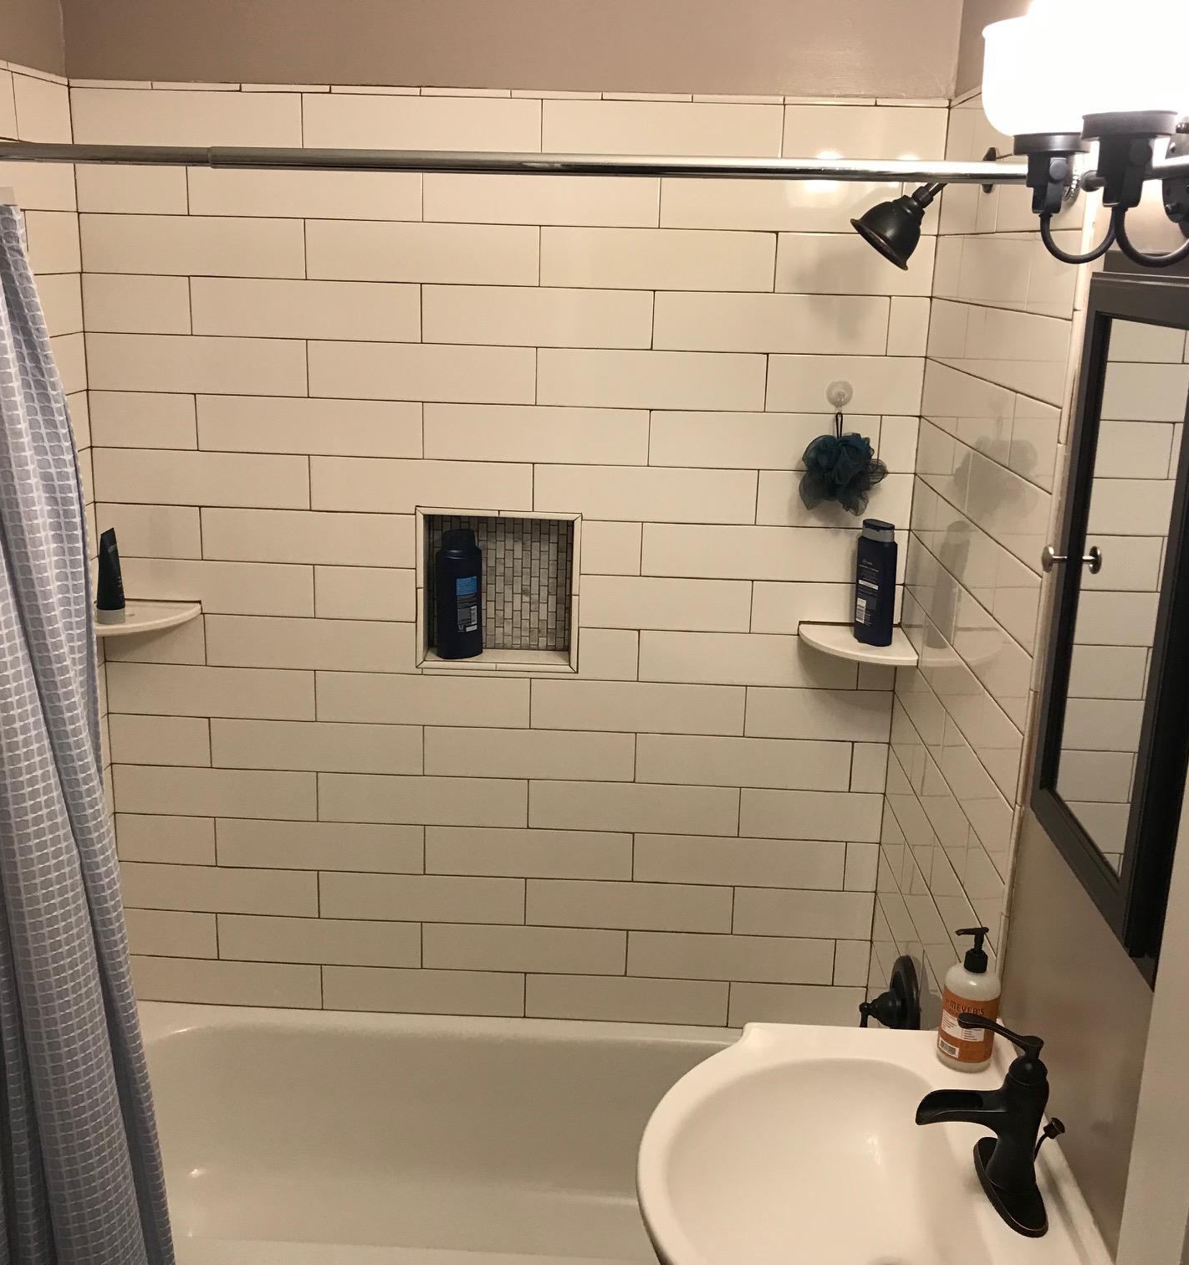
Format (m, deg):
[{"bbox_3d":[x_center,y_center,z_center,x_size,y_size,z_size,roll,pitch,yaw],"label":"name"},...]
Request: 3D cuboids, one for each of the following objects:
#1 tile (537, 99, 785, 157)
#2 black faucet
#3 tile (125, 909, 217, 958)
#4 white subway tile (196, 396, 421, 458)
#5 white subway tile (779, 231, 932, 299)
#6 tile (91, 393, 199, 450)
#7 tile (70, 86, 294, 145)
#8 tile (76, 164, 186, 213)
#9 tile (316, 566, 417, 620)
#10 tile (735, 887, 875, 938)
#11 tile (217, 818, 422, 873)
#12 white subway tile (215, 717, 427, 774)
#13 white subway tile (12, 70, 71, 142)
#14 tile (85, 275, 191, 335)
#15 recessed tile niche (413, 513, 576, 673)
[{"bbox_3d":[0.115,-0.843,2.317,0.406,0.101,0.010,2,15,1],"label":"tile"},{"bbox_3d":[0.429,0.506,1.472,0.163,0.205,0.163,2,15,1],"label":"black faucet"},{"bbox_3d":[-0.845,0.603,2.728,0.189,0.100,0.010,2,15,1],"label":"tile"},{"bbox_3d":[-0.512,-0.371,2.460,0.406,0.101,0.010,2,15,1],"label":"white subway tile"},{"bbox_3d":[0.454,-0.640,2.373,0.273,0.101,0.009,2,15,1],"label":"white subway tile"},{"bbox_3d":[-0.813,-0.383,2.466,0.194,0.100,0.009,2,15,1],"label":"tile"},{"bbox_3d":[-0.700,-0.877,2.345,0.399,0.101,0.009,2,15,1],"label":"tile"},{"bbox_3d":[-0.804,-0.781,2.373,0.193,0.101,0.009,2,15,1],"label":"tile"},{"bbox_3d":[-0.426,-0.073,2.536,0.190,0.100,0.010,2,15,1],"label":"tile"},{"bbox_3d":[0.412,0.552,2.687,0.275,0.101,0.009,2,15,1],"label":"tile"},{"bbox_3d":[-0.537,0.416,2.664,0.406,0.101,0.010,2,15,1],"label":"tile"},{"bbox_3d":[-0.531,0.218,2.612,0.406,0.101,0.010,2,15,1],"label":"white subway tile"},{"bbox_3d":[-0.903,-0.850,2.229,0.009,0.100,0.218,2,16,1],"label":"white subway tile"},{"bbox_3d":[-0.808,-0.582,2.416,0.191,0.100,0.009,2,15,1],"label":"tile"},{"bbox_3d":[-0.177,-0.087,2.568,0.302,0.305,0.096,2,15,1],"label":"recessed tile niche"}]

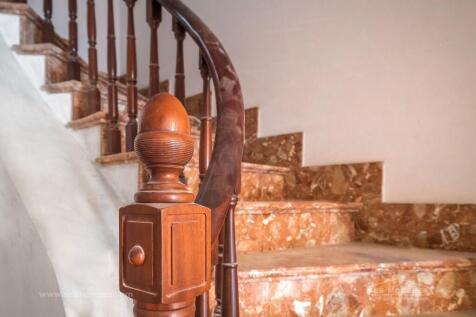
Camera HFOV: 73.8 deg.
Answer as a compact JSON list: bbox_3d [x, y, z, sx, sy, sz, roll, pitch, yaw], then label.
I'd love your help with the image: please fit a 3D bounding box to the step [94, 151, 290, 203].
[{"bbox_3d":[-0.155,0.098,1.470,0.820,0.170,0.330,4,-6,-44],"label":"step"}]

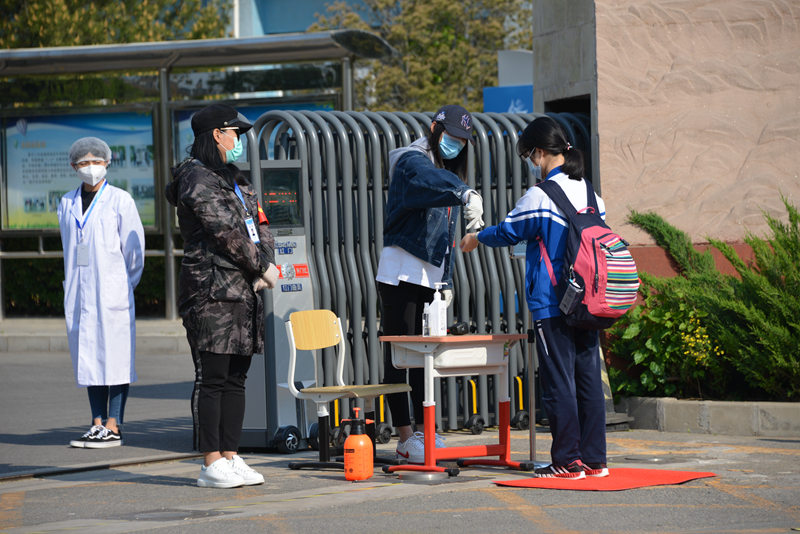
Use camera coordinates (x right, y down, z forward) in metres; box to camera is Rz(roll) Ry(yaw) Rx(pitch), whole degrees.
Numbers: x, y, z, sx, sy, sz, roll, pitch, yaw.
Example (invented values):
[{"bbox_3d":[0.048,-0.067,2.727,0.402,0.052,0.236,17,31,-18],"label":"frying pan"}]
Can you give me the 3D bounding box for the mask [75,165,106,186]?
[{"bbox_3d":[-1.592,-0.472,19.500,0.150,0.115,0.090,-1,1,-1],"label":"mask"}]

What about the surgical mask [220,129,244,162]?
[{"bbox_3d":[-0.727,-0.519,16.400,0.100,0.135,0.140,0,1,6],"label":"surgical mask"}]

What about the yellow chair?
[{"bbox_3d":[-0.239,0.572,17.524,0.440,0.712,0.390,1,1,41],"label":"yellow chair"}]

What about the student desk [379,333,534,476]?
[{"bbox_3d":[0.247,0.622,17.194,0.420,0.624,0.600,1,1,41],"label":"student desk"}]

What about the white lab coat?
[{"bbox_3d":[-1.556,0.086,19.630,0.440,1.070,0.300,-1,1,25],"label":"white lab coat"}]

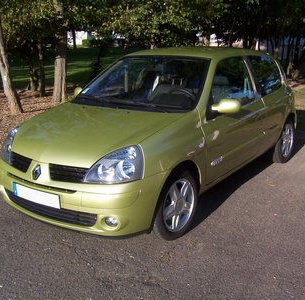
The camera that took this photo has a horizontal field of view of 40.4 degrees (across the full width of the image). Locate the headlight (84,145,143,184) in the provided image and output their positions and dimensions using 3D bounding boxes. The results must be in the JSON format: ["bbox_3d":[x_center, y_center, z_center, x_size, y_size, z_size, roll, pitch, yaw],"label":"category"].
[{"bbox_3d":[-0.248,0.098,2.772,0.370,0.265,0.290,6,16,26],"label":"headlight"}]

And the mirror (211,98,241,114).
[{"bbox_3d":[0.627,-0.366,3.409,0.220,0.130,0.125,9,18,35],"label":"mirror"}]

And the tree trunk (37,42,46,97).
[{"bbox_3d":[-3.181,-2.295,11.838,0.190,1.507,0.180,-3,14,-15],"label":"tree trunk"}]

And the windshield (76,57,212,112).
[{"bbox_3d":[-0.069,-0.642,3.865,1.420,0.140,0.820,9,49,35],"label":"windshield"}]

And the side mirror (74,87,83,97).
[{"bbox_3d":[-0.763,-0.586,4.397,0.220,0.130,0.125,9,18,35],"label":"side mirror"}]

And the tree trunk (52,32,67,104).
[{"bbox_3d":[-2.279,-2.026,10.222,0.290,1.773,0.280,0,14,-13],"label":"tree trunk"}]

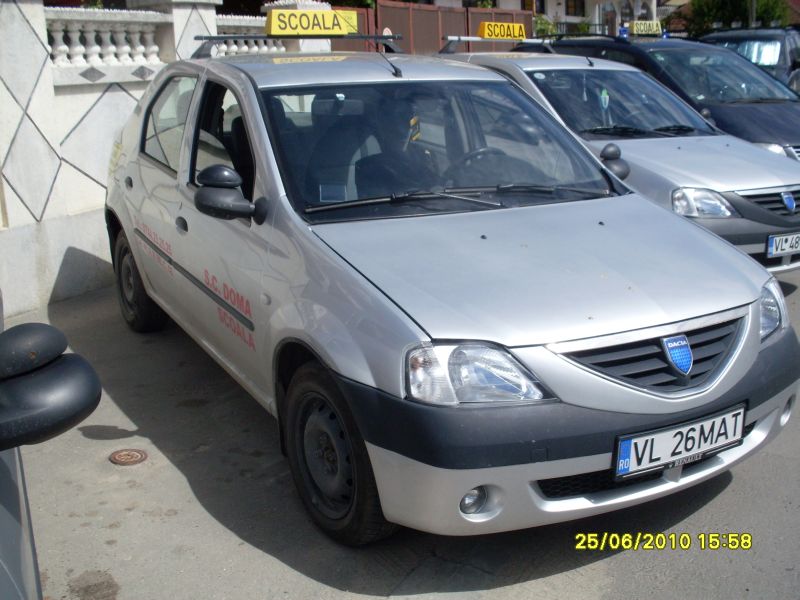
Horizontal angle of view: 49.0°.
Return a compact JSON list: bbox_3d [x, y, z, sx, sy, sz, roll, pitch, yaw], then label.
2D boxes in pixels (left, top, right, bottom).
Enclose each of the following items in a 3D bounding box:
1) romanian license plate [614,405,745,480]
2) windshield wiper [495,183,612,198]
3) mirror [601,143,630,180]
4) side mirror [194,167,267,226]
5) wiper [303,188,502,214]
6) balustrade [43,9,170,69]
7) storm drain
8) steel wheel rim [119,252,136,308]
[{"bbox_3d":[0.827,0.410,2.570,0.525,0.115,0.020,-8,17,-29],"label":"romanian license plate"},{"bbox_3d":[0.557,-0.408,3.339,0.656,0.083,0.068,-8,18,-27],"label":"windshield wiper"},{"bbox_3d":[0.918,-0.599,3.954,0.255,0.210,0.140,-8,18,-29],"label":"mirror"},{"bbox_3d":[-0.604,-0.373,3.101,0.265,0.210,0.140,-8,18,-29],"label":"side mirror"},{"bbox_3d":[0.022,-0.335,3.067,0.728,0.068,0.092,-5,17,-19],"label":"wiper"},{"bbox_3d":[-1.920,-1.712,5.774,0.180,0.350,1.090,9,18,29],"label":"balustrade"},{"bbox_3d":[-1.076,0.629,3.477,0.155,0.020,0.155,0,16,0],"label":"storm drain"},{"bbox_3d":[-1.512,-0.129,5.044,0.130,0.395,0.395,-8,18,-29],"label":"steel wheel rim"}]

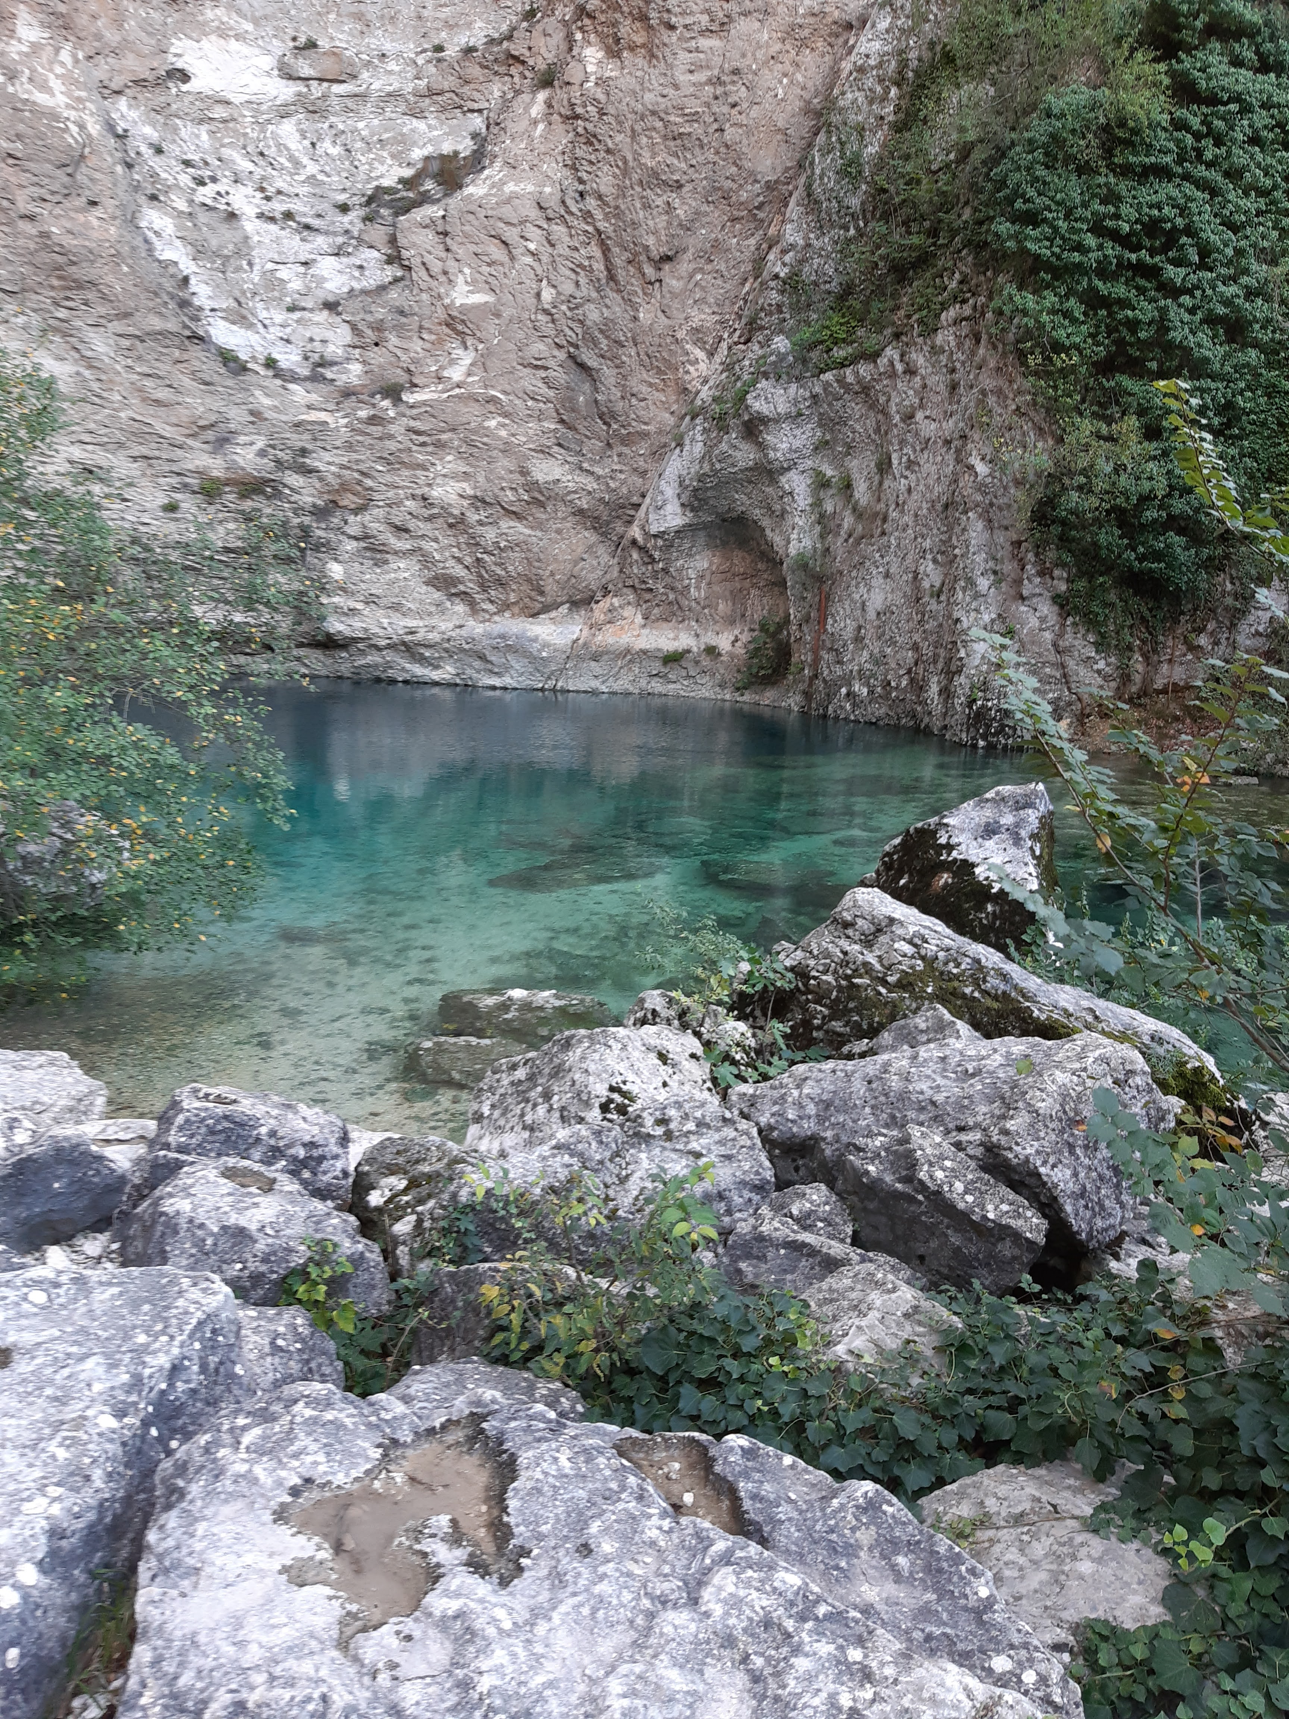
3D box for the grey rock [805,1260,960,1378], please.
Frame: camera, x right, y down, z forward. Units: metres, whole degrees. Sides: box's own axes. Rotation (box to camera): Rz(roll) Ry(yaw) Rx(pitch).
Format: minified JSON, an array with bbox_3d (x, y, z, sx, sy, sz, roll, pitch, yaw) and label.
[{"bbox_3d":[0.659,1.282,3.604,0.413,0.265,0.371,0,12,0],"label":"grey rock"}]

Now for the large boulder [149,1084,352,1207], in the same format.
[{"bbox_3d":[-1.511,1.121,5.035,0.689,0.413,0.530,0,12,0],"label":"large boulder"}]

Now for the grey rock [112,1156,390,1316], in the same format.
[{"bbox_3d":[-1.231,1.209,4.187,0.753,0.413,0.572,0,12,0],"label":"grey rock"}]

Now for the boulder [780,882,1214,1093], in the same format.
[{"bbox_3d":[1.677,0.617,6.360,1.961,0.869,1.007,3,12,15],"label":"boulder"}]

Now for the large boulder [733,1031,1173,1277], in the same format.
[{"bbox_3d":[1.089,1.092,4.982,1.505,0.700,1.007,0,12,0],"label":"large boulder"}]

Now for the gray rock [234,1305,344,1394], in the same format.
[{"bbox_3d":[-0.916,1.260,3.286,0.318,0.276,0.318,0,12,0],"label":"gray rock"}]

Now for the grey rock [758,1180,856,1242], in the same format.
[{"bbox_3d":[0.548,1.216,4.399,0.339,0.265,0.297,0,12,0],"label":"grey rock"}]

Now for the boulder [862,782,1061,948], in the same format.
[{"bbox_3d":[2.024,0.144,8.374,1.166,1.219,0.901,0,12,0],"label":"boulder"}]

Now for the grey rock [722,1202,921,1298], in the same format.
[{"bbox_3d":[0.556,1.238,4.081,0.562,0.265,0.403,-3,12,-15],"label":"grey rock"}]

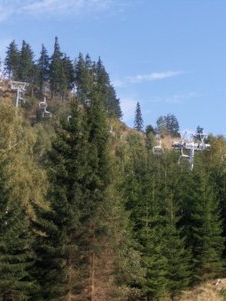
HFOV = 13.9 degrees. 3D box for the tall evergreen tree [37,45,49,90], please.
[{"bbox_3d":[-19.525,-23.177,260.000,3.512,13.468,3.512,0,-9,0],"label":"tall evergreen tree"}]

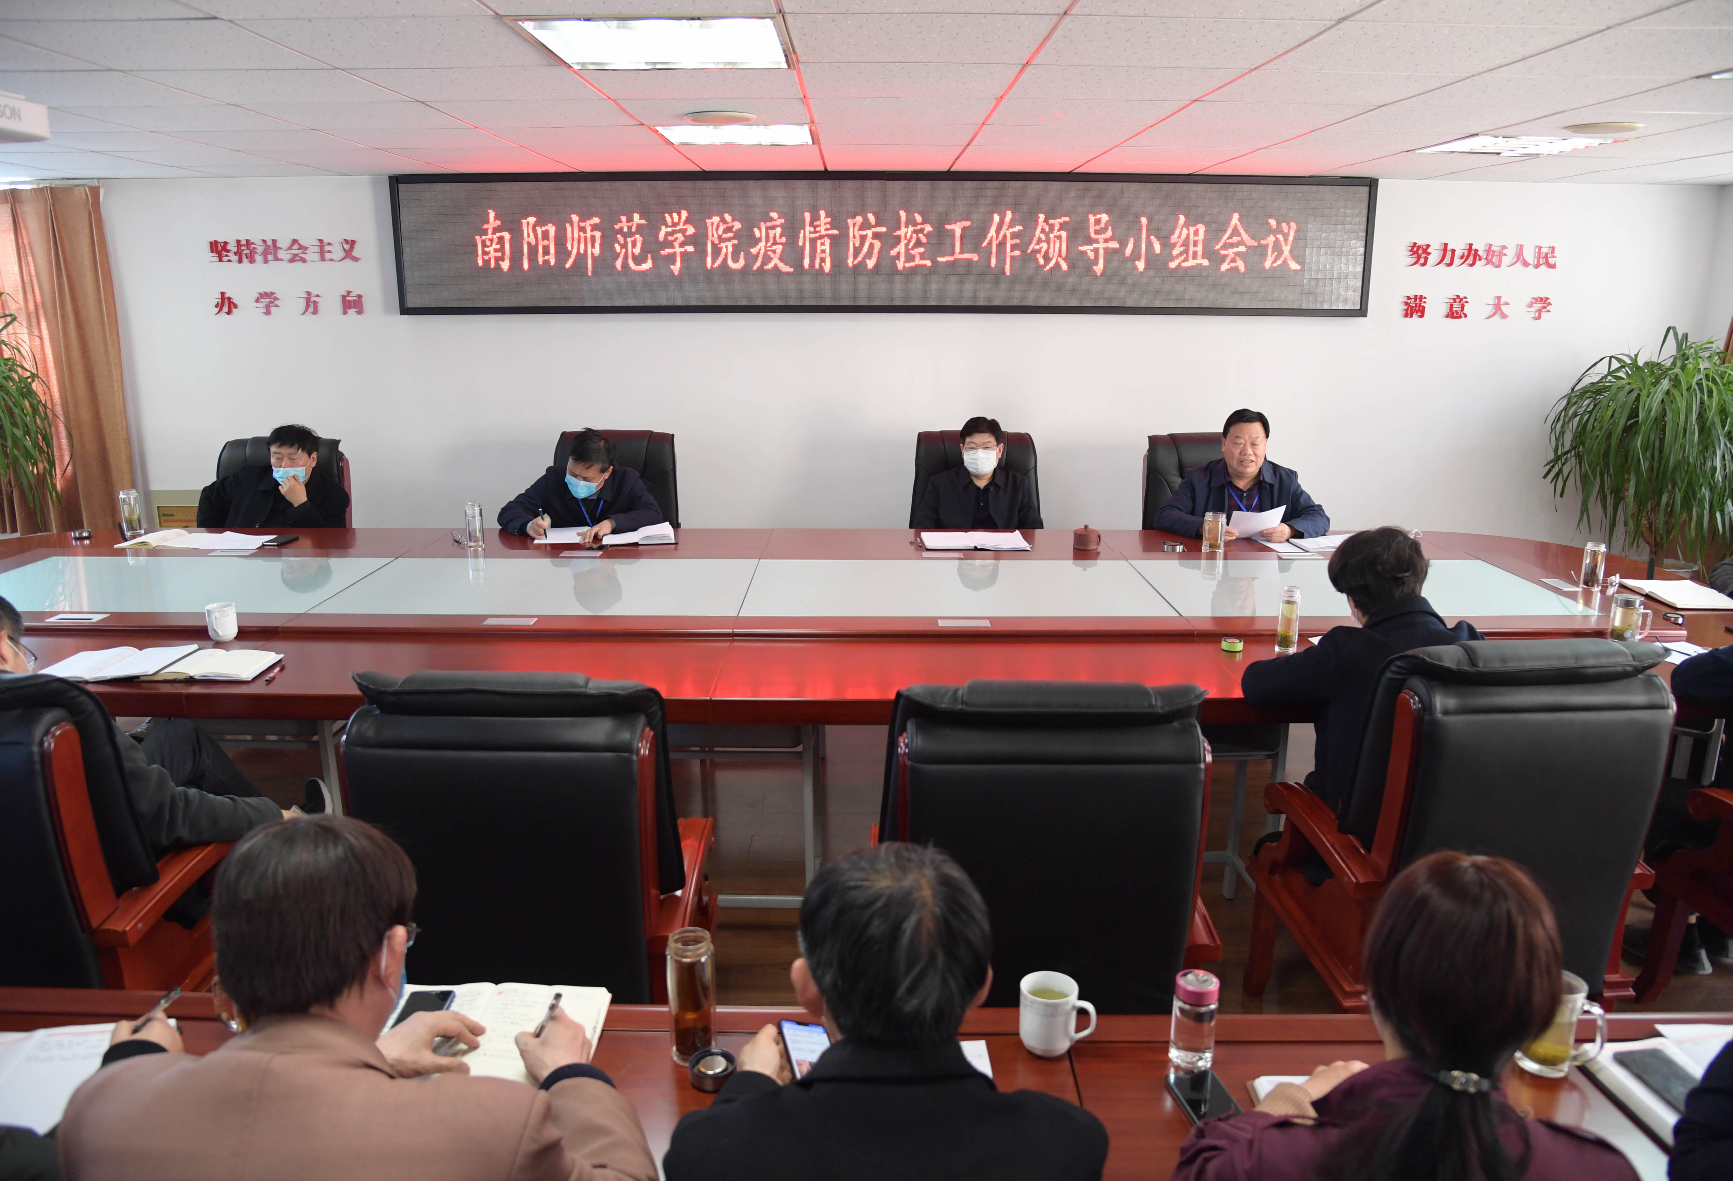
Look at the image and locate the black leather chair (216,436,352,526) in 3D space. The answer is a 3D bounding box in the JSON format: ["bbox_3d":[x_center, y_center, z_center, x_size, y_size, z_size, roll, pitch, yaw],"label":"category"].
[{"bbox_3d":[-2.708,-0.114,5.387,0.610,1.140,0.690,0,14,0],"label":"black leather chair"}]

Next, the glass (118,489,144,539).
[{"bbox_3d":[-2.895,-0.301,4.646,0.066,0.178,0.066,0,14,0],"label":"glass"}]

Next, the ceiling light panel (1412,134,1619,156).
[{"bbox_3d":[2.490,-1.731,4.551,0.600,0.055,0.600,0,14,0],"label":"ceiling light panel"}]

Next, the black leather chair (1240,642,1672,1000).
[{"bbox_3d":[1.270,0.596,2.656,0.610,1.140,0.690,0,14,-2],"label":"black leather chair"}]

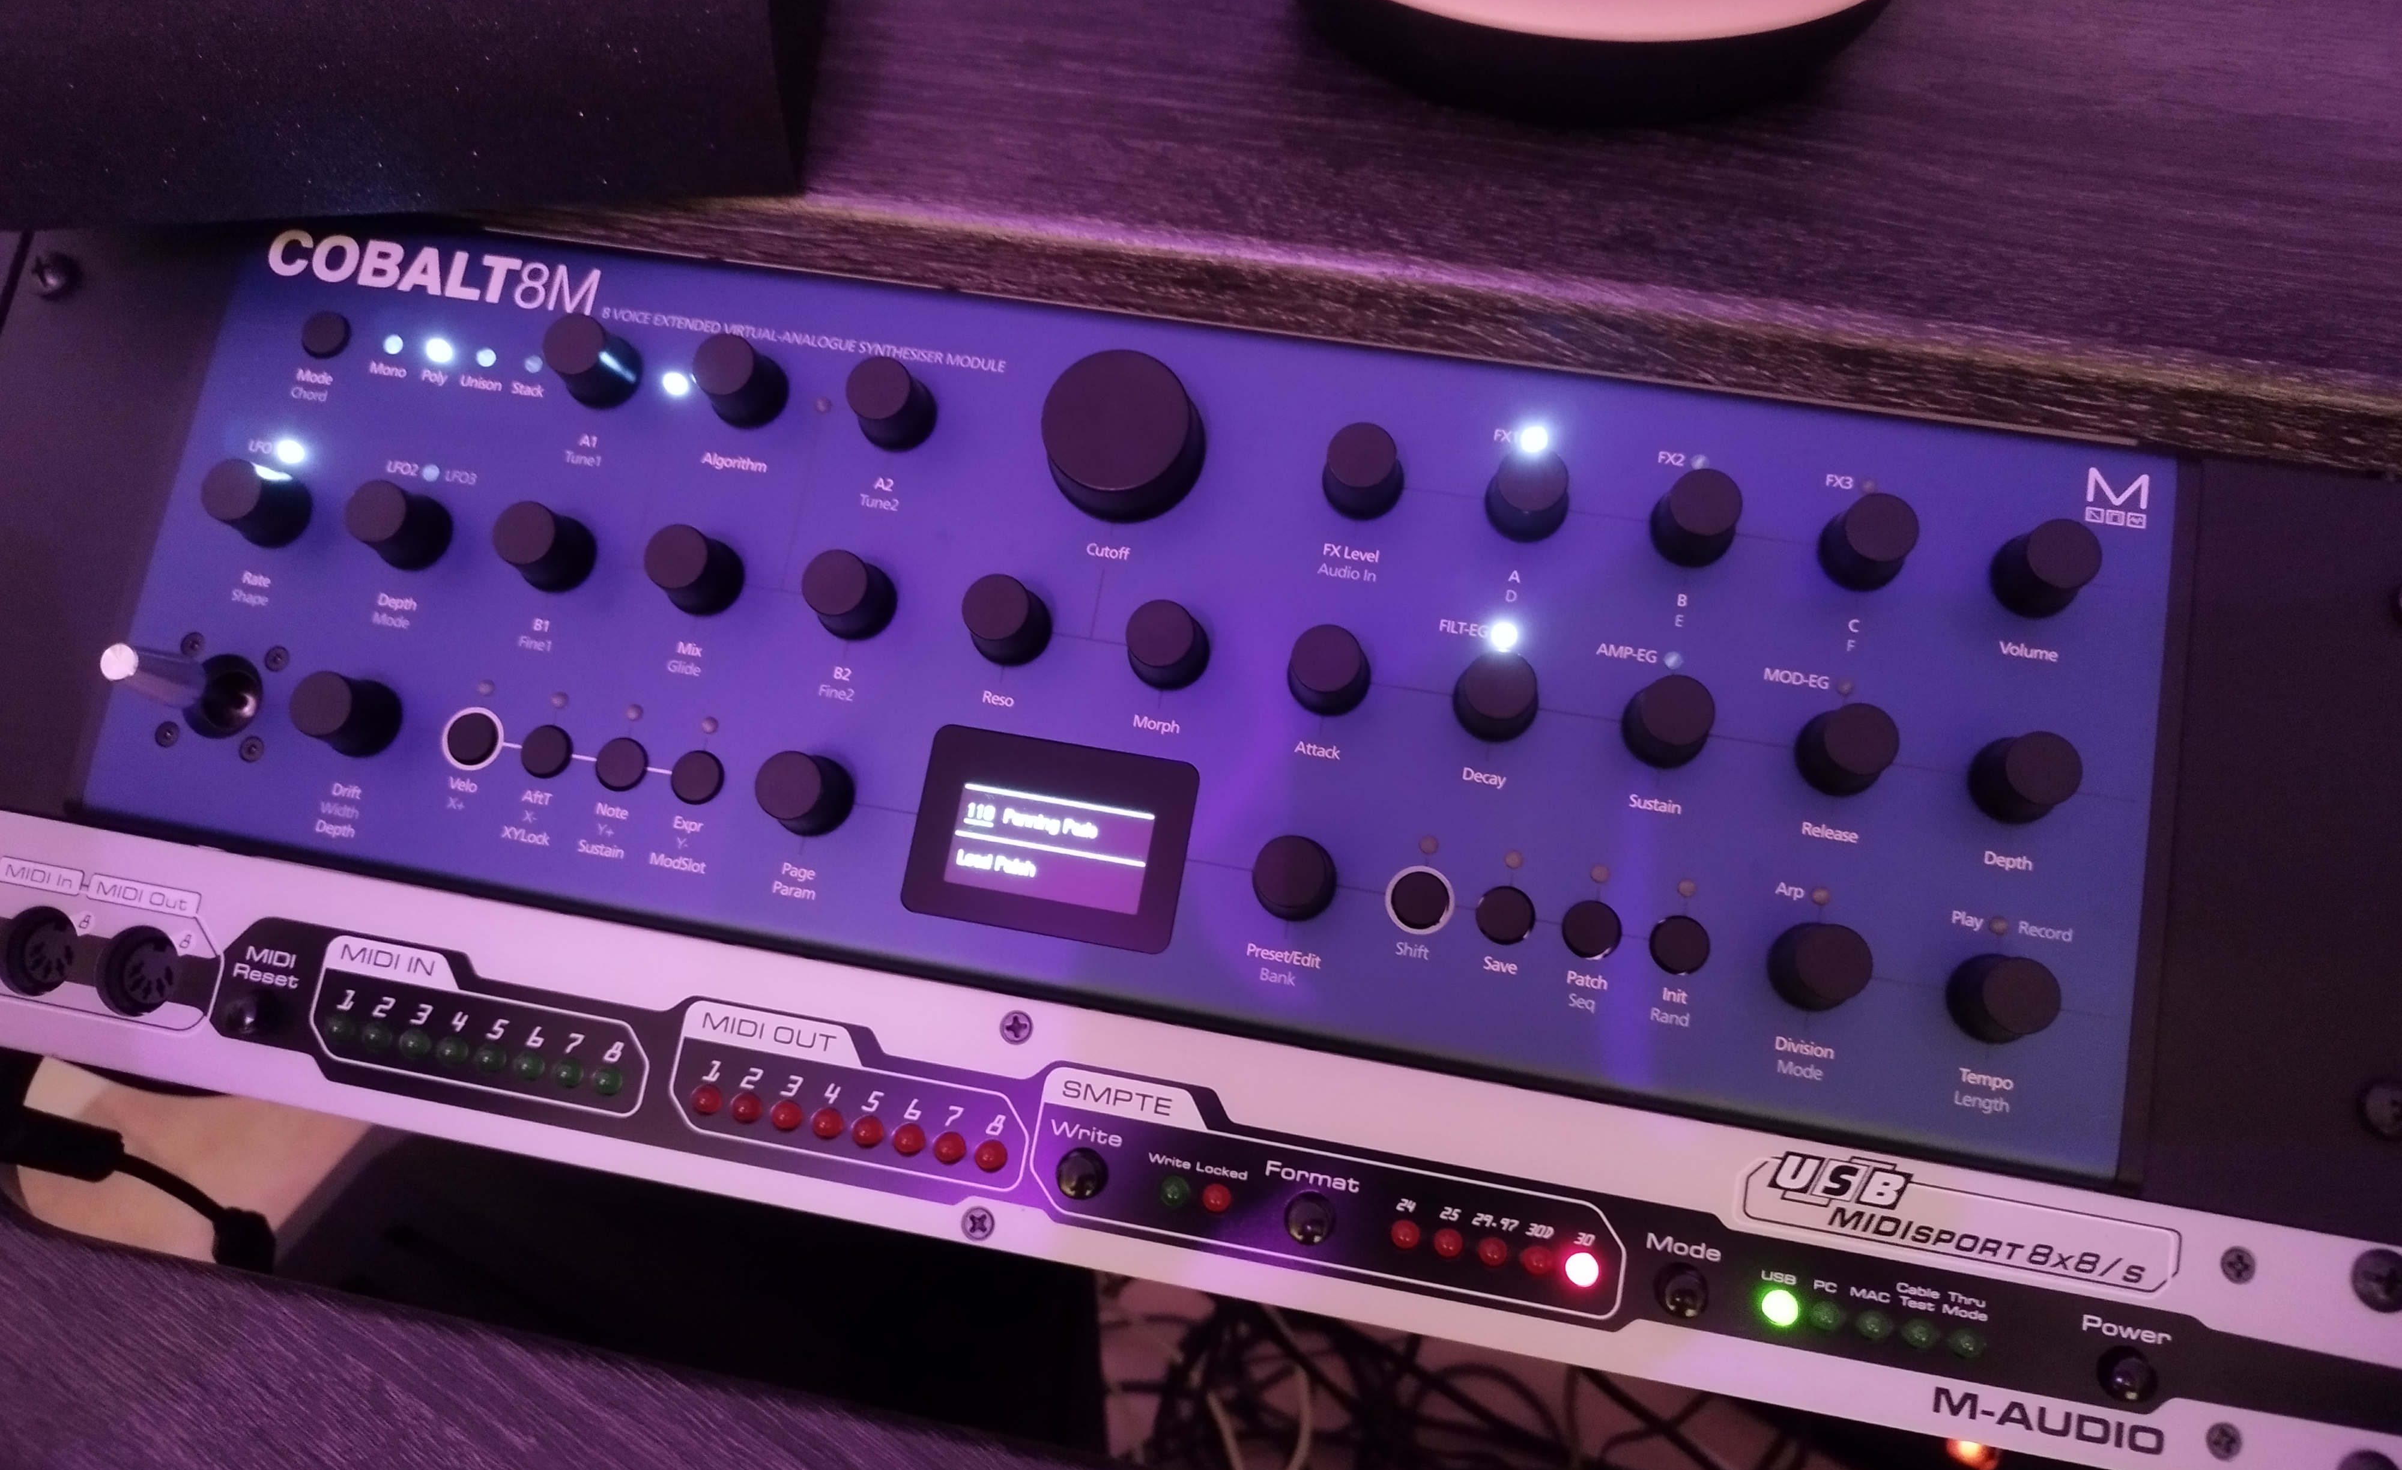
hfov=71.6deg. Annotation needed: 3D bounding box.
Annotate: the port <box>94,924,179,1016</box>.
[{"bbox_3d":[-0.204,0.046,0.323,0.017,0.007,0.017,9,80,7],"label":"port"}]

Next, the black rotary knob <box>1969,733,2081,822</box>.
[{"bbox_3d":[0.143,0.007,0.287,0.015,0.014,0.015,9,80,7],"label":"black rotary knob"}]

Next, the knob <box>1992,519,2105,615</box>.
[{"bbox_3d":[0.150,-0.030,0.296,0.015,0.014,0.015,9,80,7],"label":"knob"}]

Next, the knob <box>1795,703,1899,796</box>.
[{"bbox_3d":[0.113,0.002,0.290,0.015,0.014,0.015,9,80,7],"label":"knob"}]

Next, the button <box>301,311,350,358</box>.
[{"bbox_3d":[-0.178,-0.081,0.338,0.009,0.002,0.009,-1,79,5],"label":"button"}]

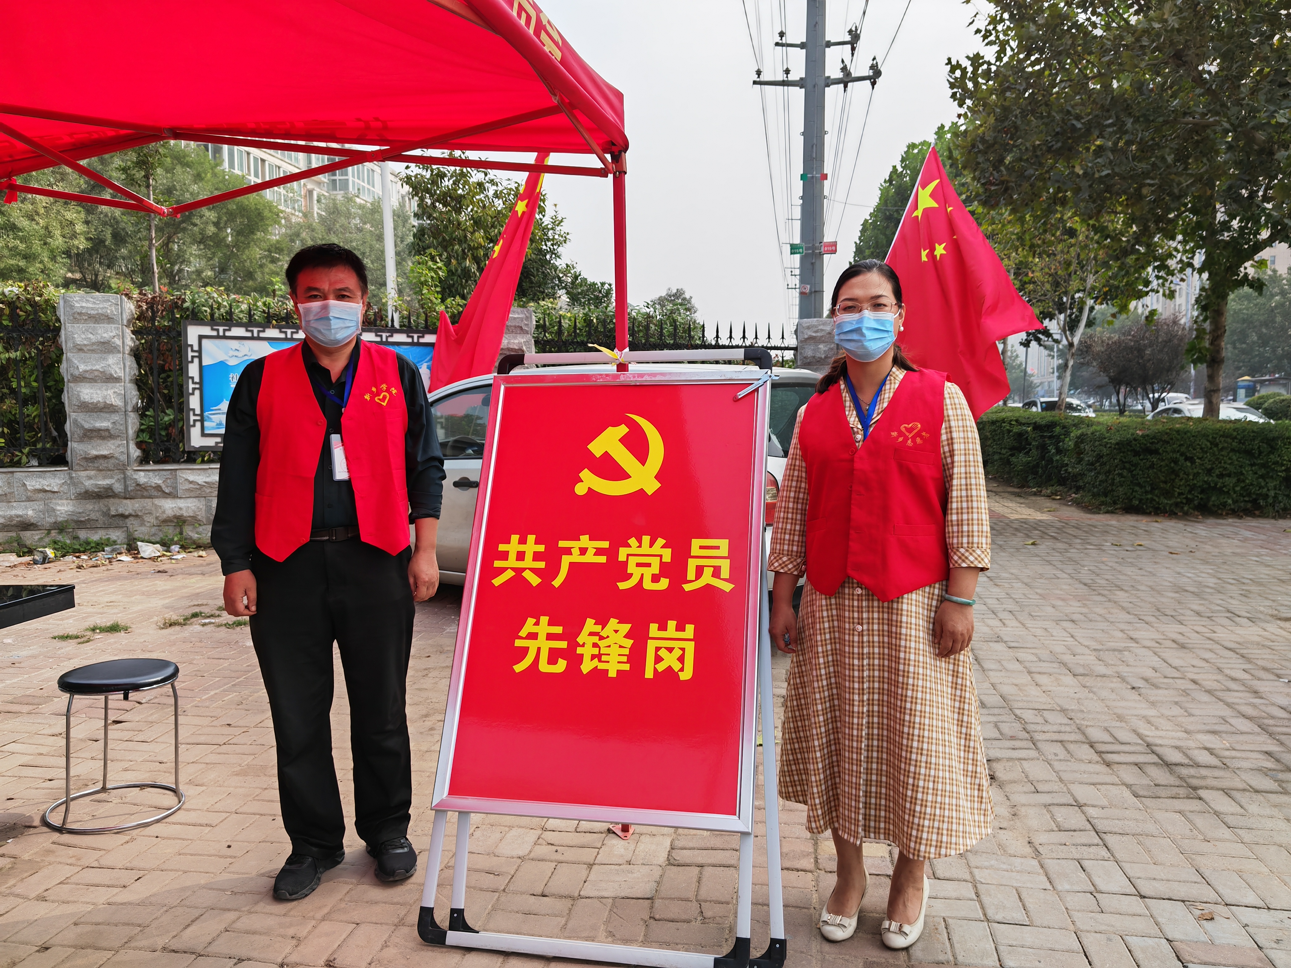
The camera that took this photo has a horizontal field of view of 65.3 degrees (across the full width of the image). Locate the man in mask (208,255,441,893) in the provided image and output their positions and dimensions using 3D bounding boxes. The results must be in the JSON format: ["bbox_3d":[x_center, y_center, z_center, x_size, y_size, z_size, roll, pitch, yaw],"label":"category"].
[{"bbox_3d":[-0.850,0.217,2.755,0.600,1.705,0.350,-1,5,-15],"label":"man in mask"}]

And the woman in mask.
[{"bbox_3d":[0.575,0.279,2.469,0.530,1.625,0.380,2,5,22],"label":"woman in mask"}]

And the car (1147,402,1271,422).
[{"bbox_3d":[10.900,-0.833,19.293,1.800,1.460,4.600,1,4,9],"label":"car"}]

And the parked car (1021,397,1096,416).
[{"bbox_3d":[12.750,-1.823,31.252,1.800,1.560,4.500,1,4,9],"label":"parked car"}]

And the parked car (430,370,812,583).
[{"bbox_3d":[-0.620,0.008,6.670,4.100,1.520,1.690,3,5,32],"label":"parked car"}]

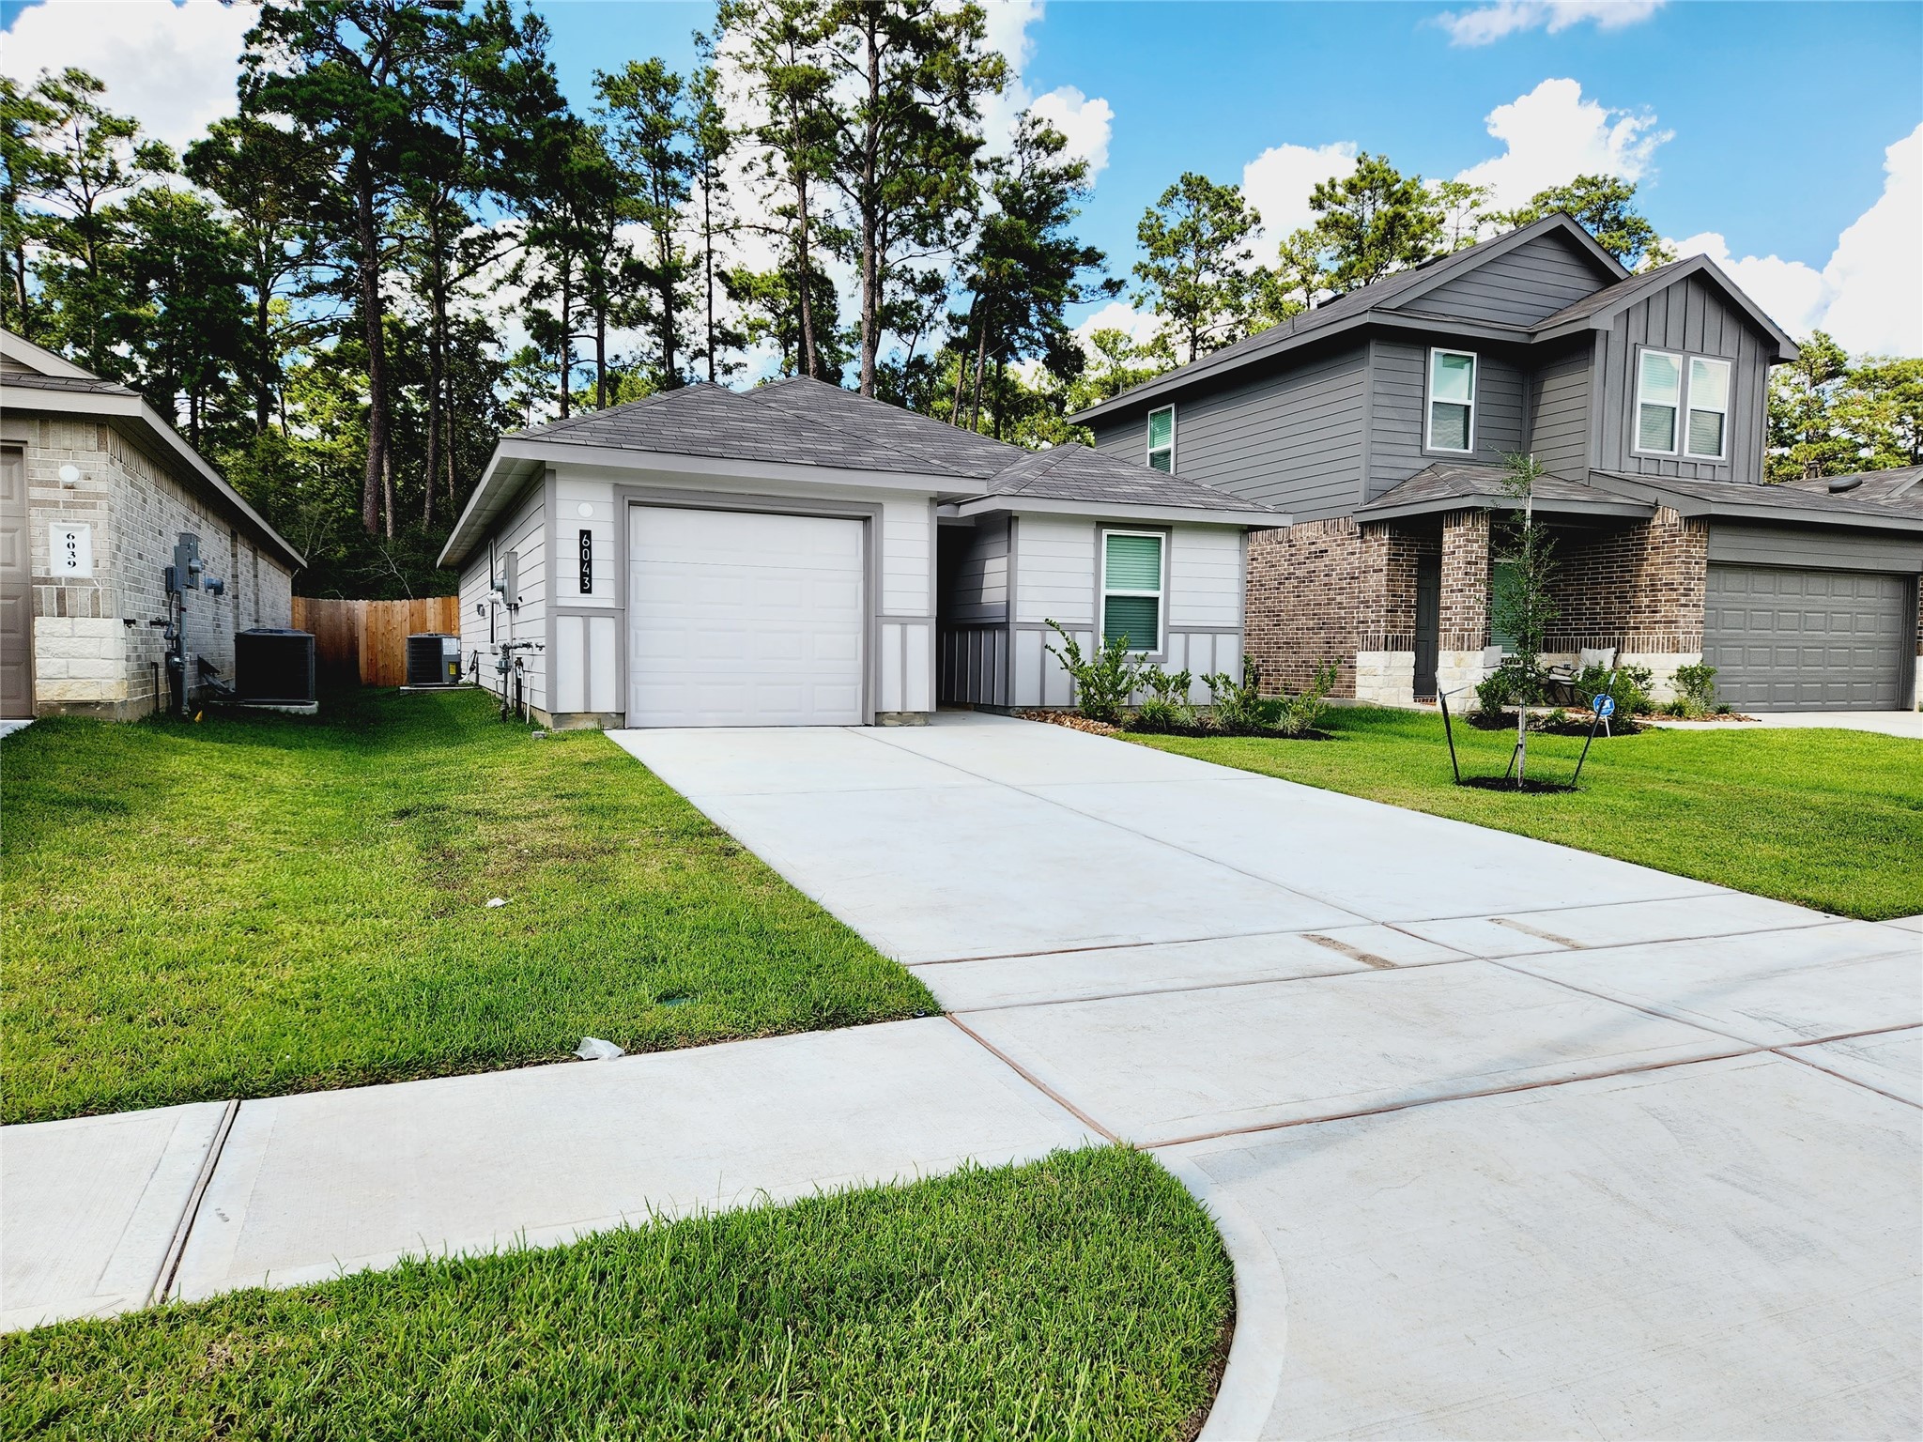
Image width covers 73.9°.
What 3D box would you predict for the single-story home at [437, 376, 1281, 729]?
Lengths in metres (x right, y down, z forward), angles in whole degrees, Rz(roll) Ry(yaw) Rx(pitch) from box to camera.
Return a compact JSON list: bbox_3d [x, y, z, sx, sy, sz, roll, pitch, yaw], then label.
[{"bbox_3d":[-3.188,-2.808,20.893,9.450,4.950,17.000,0,3,-24],"label":"single-story home"}]

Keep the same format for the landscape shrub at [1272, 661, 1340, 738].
[{"bbox_3d":[4.229,-0.264,15.573,0.820,0.880,0.760,0,3,-24],"label":"landscape shrub"}]

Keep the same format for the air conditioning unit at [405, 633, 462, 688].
[{"bbox_3d":[-8.542,-0.969,20.695,0.770,0.800,0.770,0,3,-24],"label":"air conditioning unit"}]

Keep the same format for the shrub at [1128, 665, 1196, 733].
[{"bbox_3d":[2.321,-0.266,14.942,0.800,0.750,0.740,1,3,0],"label":"shrub"}]

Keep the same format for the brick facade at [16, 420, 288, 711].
[{"bbox_3d":[-11.355,-1.741,19.726,0.650,2.400,20.600,0,3,-24],"label":"brick facade"}]

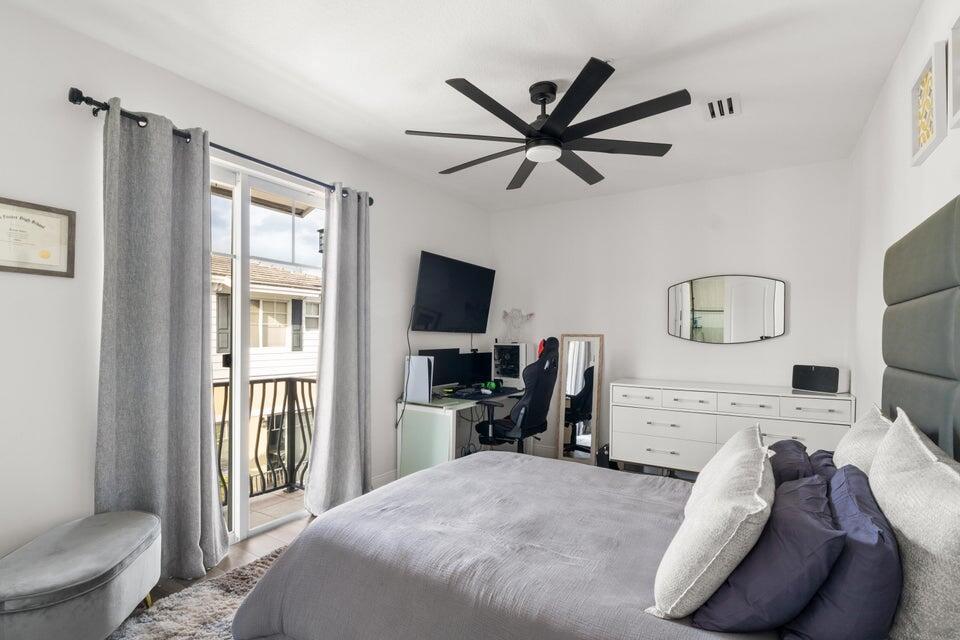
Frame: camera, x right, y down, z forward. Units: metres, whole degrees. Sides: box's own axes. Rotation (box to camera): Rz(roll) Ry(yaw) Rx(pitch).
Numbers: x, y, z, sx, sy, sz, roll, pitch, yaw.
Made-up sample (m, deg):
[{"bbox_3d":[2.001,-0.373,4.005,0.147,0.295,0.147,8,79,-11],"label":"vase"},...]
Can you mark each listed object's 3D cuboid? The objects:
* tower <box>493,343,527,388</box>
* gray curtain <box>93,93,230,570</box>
[{"bbox_3d":[0.325,0.478,4.632,0.390,0.460,0.200,-1,-2,34],"label":"tower"},{"bbox_3d":[-1.627,0.152,2.235,0.160,2.400,0.550,-1,-2,34],"label":"gray curtain"}]

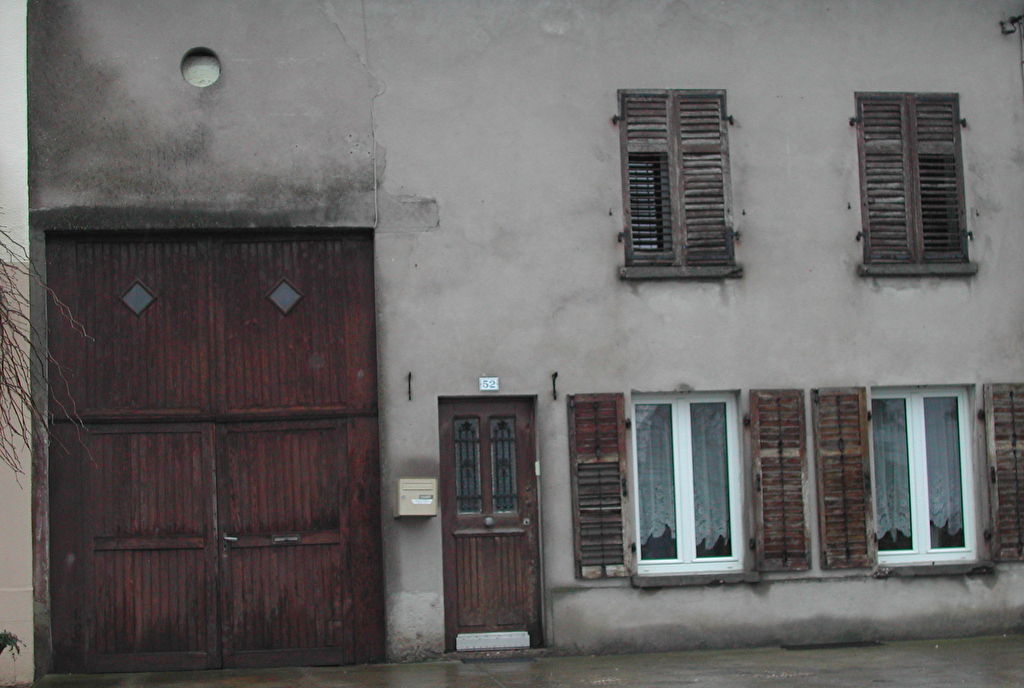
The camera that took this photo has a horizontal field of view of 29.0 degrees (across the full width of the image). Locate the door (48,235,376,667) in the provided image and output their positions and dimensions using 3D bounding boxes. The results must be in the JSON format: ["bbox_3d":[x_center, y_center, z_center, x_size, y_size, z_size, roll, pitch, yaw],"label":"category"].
[{"bbox_3d":[-2.444,0.871,16.400,2.683,3.576,0.100,-1,-6,-10],"label":"door"}]

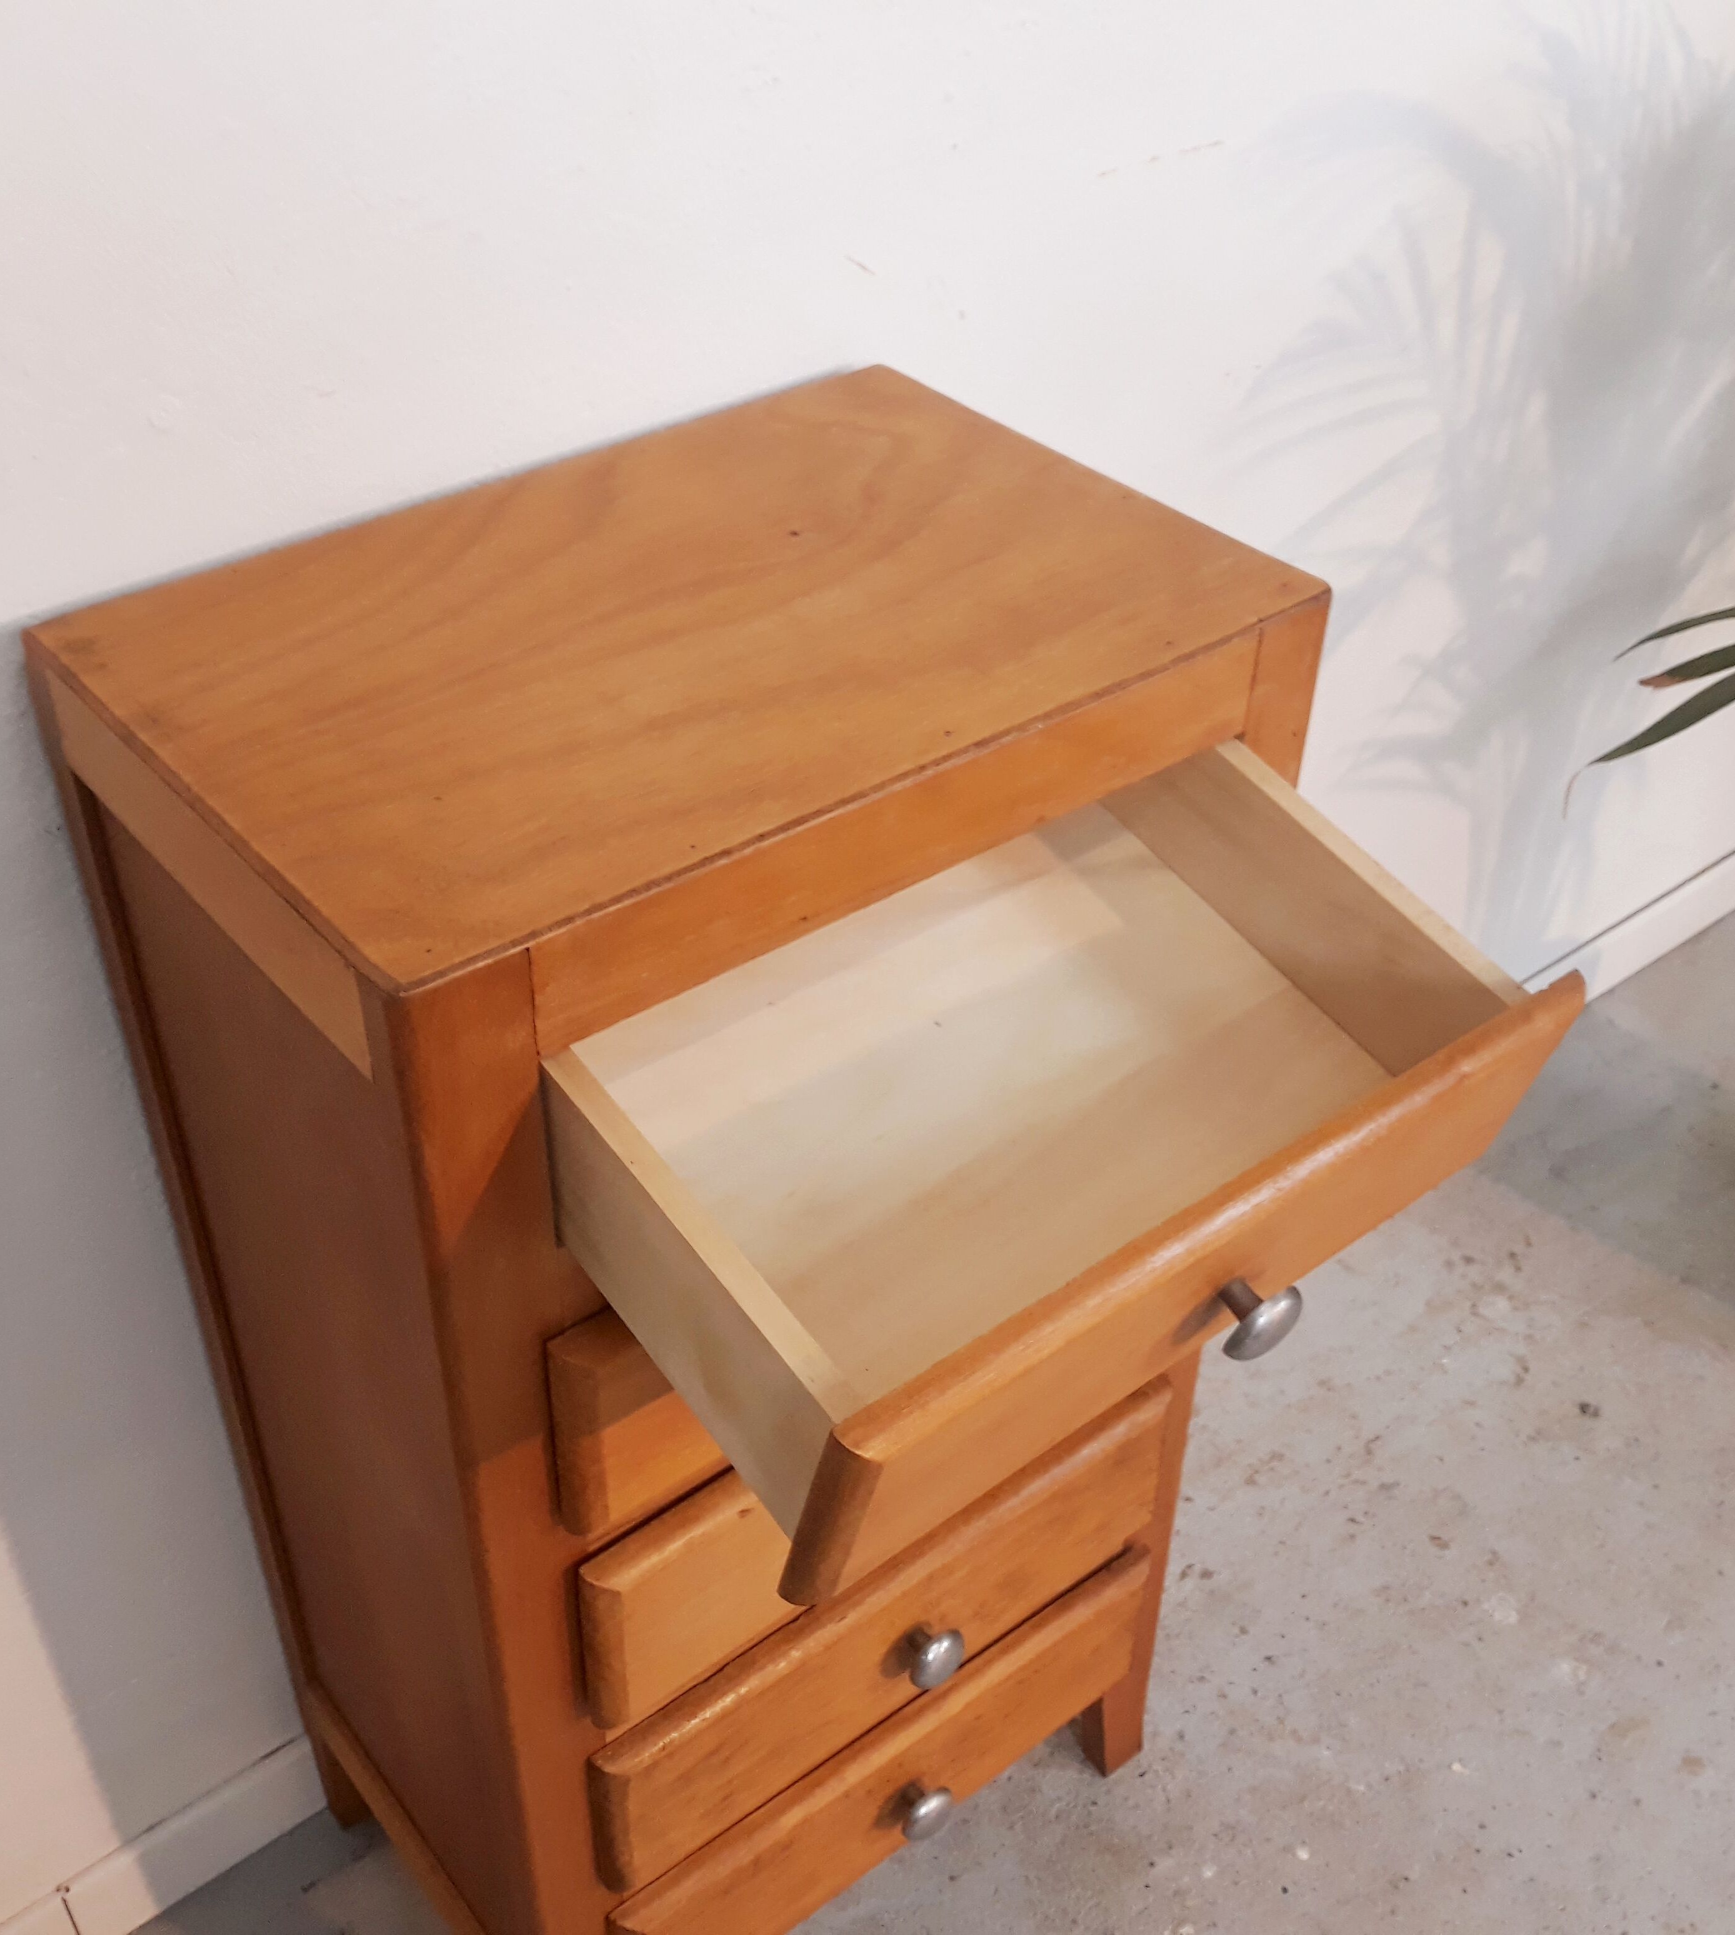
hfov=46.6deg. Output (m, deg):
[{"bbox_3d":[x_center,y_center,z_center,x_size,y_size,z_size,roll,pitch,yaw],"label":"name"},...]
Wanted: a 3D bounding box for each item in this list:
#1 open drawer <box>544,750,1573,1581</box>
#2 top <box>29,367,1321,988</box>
[{"bbox_3d":[0.058,0.042,0.848,0.391,0.125,0.307,-25,58,-31],"label":"open drawer"},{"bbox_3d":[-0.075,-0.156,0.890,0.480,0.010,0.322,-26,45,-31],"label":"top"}]

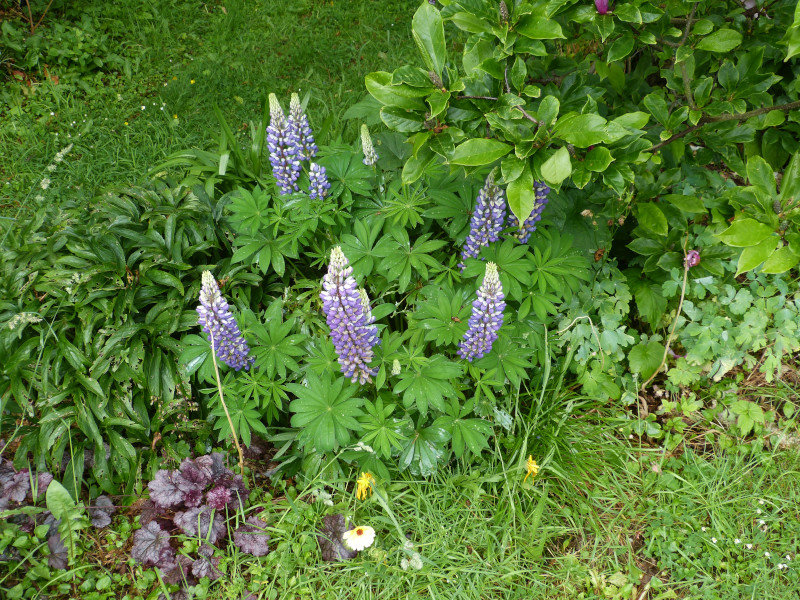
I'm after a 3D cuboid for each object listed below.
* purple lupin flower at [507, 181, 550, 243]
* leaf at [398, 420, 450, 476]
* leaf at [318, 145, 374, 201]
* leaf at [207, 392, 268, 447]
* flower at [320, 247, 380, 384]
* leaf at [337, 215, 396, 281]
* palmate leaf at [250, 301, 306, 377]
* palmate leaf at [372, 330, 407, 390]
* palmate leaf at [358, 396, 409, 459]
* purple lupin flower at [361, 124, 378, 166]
[{"bbox_3d":[0.300,-0.220,2.020,0.068,0.190,0.068,11,35,-8],"label":"purple lupin flower"},{"bbox_3d":[0.046,0.277,1.640,0.097,0.040,0.103,0,60,1],"label":"leaf"},{"bbox_3d":[-0.124,-0.286,2.000,0.132,0.040,0.127,0,78,-3],"label":"leaf"},{"bbox_3d":[-0.329,0.248,1.790,0.122,0.045,0.115,0,50,0],"label":"leaf"},{"bbox_3d":[-0.085,0.032,1.500,0.075,0.265,0.075,-7,33,0],"label":"flower"},{"bbox_3d":[-0.072,-0.111,1.900,0.123,0.045,0.142,0,50,0],"label":"leaf"},{"bbox_3d":[-0.227,0.074,1.640,0.112,0.040,0.146,0,67,0],"label":"palmate leaf"},{"bbox_3d":[-0.035,0.120,1.740,0.100,0.045,0.115,0,50,0],"label":"palmate leaf"},{"bbox_3d":[-0.030,0.234,1.610,0.092,0.040,0.113,0,60,-1],"label":"palmate leaf"},{"bbox_3d":[-0.073,-0.351,2.000,0.034,0.095,0.034,-9,33,0],"label":"purple lupin flower"}]

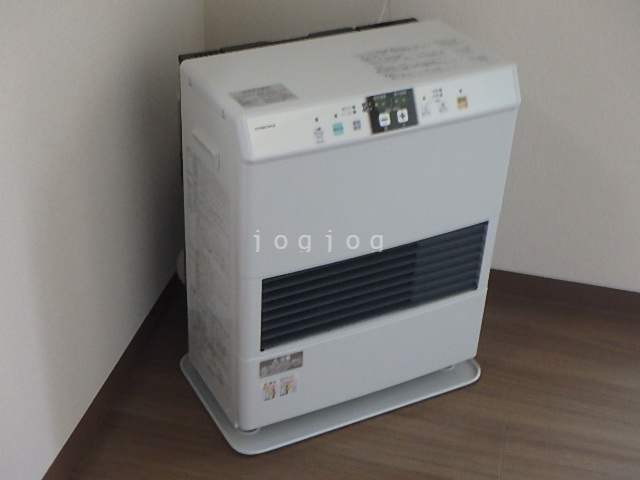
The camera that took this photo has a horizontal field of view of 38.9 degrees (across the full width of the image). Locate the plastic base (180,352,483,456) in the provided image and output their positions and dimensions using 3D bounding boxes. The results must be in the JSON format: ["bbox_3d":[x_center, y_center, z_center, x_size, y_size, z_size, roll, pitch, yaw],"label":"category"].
[{"bbox_3d":[0.022,0.210,1.517,0.468,0.020,0.268,-14,36,-25],"label":"plastic base"}]

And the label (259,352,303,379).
[{"bbox_3d":[-0.055,0.182,1.317,0.070,0.031,0.002,-14,36,-25],"label":"label"}]

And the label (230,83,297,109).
[{"bbox_3d":[-0.070,-0.180,1.138,0.077,0.002,0.049,-14,36,-25],"label":"label"}]

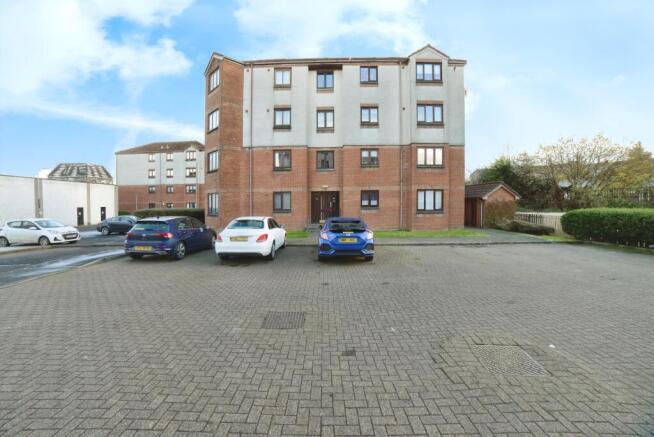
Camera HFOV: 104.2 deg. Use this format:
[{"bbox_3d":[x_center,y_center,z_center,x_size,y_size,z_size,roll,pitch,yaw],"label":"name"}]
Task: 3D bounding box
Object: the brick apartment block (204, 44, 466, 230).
[{"bbox_3d":[0.250,-5.900,21.400,17.400,13.000,10.500,0,2,0],"label":"brick apartment block"}]

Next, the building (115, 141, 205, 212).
[{"bbox_3d":[-26.900,-6.800,45.500,15.200,13.300,9.000,0,2,5],"label":"building"}]

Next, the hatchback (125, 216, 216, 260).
[{"bbox_3d":[-5.970,0.650,10.480,1.820,1.470,4.290,0,2,2],"label":"hatchback"}]

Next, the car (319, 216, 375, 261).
[{"bbox_3d":[0.670,0.670,10.000,1.820,1.430,4.500,0,2,1],"label":"car"}]

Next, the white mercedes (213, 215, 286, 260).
[{"bbox_3d":[-2.750,0.660,10.180,1.830,1.440,4.680,0,2,-1],"label":"white mercedes"}]

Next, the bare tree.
[{"bbox_3d":[26.000,-4.500,26.000,7.200,7.800,6.800,0,2,0],"label":"bare tree"}]

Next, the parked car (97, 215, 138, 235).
[{"bbox_3d":[-14.000,0.420,18.600,4.400,1.450,1.790,0,2,-2],"label":"parked car"}]

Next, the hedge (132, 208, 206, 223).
[{"bbox_3d":[-13.700,0.000,24.000,7.500,1.750,1.600,0,2,0],"label":"hedge"}]

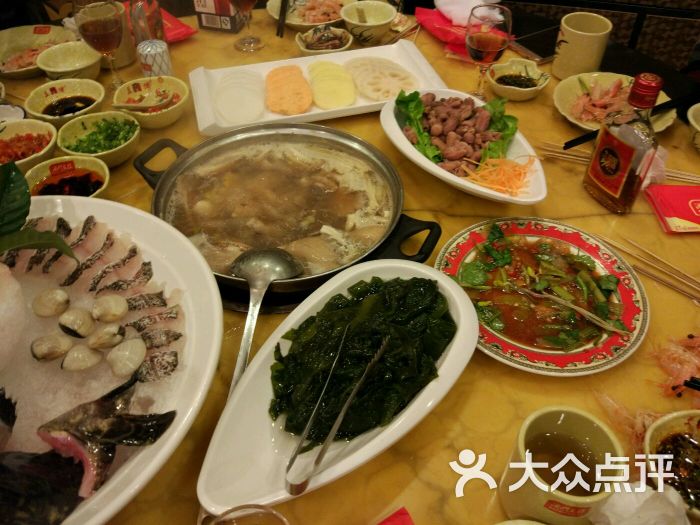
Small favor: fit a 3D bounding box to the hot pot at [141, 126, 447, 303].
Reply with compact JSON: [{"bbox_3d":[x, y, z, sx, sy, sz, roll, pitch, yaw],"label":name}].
[{"bbox_3d":[-0.089,-0.062,0.703,0.403,0.075,0.293,19,50,17],"label":"hot pot"}]

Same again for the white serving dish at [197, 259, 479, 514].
[{"bbox_3d":[-0.002,0.113,0.523,0.166,0.045,0.318,29,53,25],"label":"white serving dish"}]

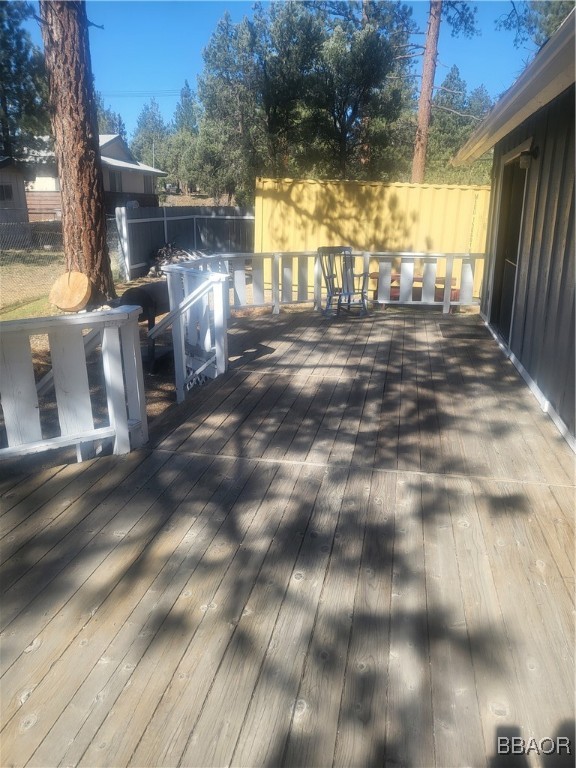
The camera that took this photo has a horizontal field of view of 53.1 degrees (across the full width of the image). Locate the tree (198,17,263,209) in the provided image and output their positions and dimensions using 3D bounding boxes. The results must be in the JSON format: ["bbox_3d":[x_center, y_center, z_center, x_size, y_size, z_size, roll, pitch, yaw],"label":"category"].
[{"bbox_3d":[-2.823,-12.970,27.786,3.500,8.648,3.500,0,17,0],"label":"tree"}]

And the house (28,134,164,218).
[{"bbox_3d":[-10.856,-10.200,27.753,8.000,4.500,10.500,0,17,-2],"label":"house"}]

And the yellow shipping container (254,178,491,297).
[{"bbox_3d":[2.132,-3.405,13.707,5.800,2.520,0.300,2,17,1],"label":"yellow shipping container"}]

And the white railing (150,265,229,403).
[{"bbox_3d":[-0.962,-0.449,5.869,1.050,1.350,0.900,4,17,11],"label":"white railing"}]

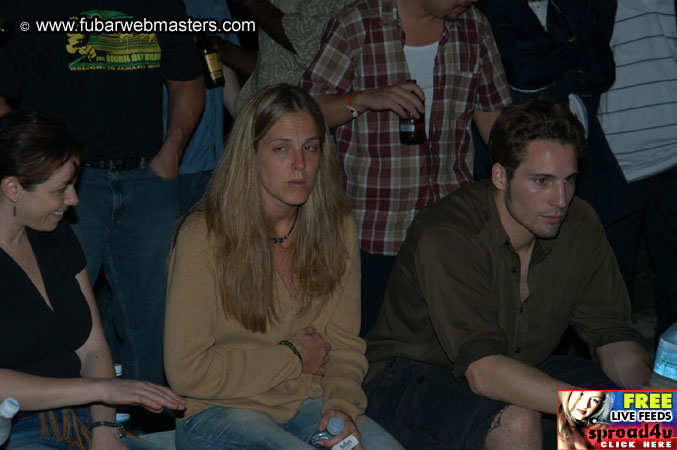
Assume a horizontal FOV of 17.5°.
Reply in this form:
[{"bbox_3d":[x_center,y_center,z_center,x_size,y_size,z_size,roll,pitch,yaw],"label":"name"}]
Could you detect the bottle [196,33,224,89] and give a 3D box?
[{"bbox_3d":[-0.434,-0.557,7.250,0.062,0.225,0.062,-18,5,-8],"label":"bottle"}]

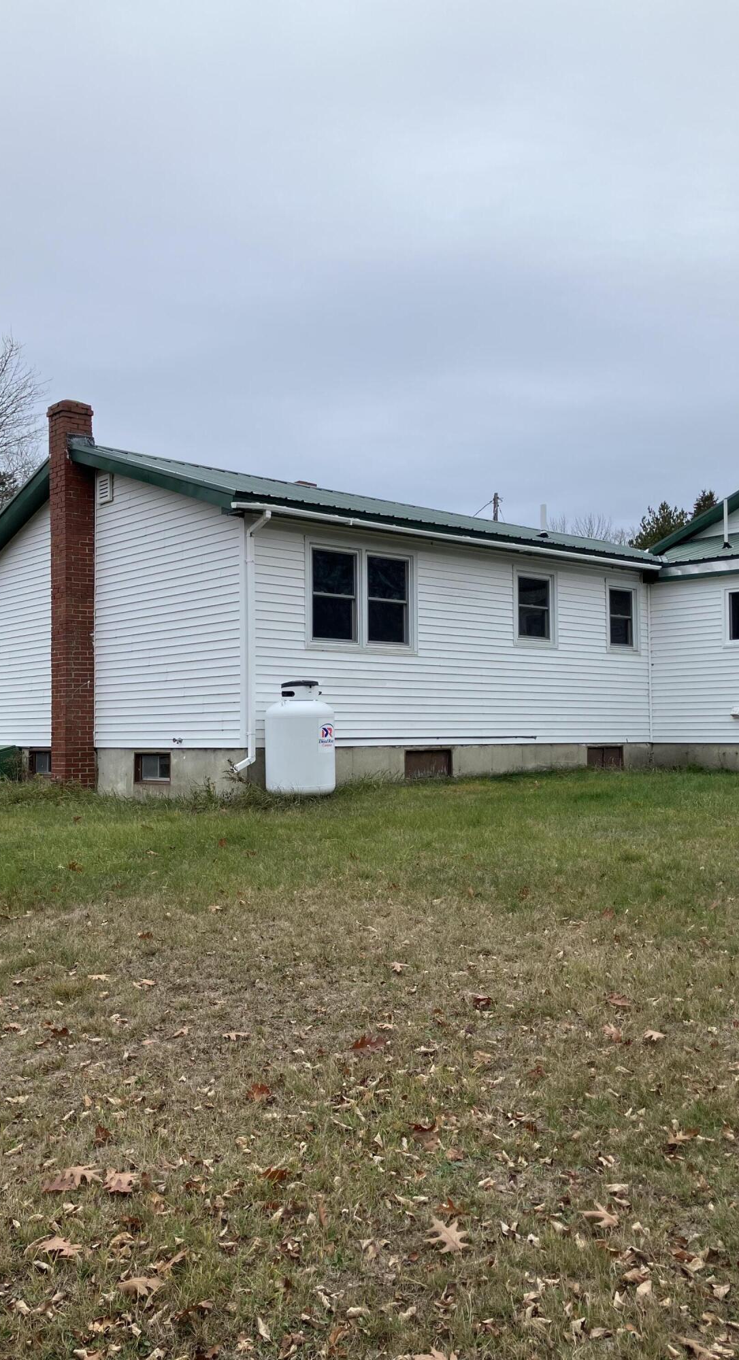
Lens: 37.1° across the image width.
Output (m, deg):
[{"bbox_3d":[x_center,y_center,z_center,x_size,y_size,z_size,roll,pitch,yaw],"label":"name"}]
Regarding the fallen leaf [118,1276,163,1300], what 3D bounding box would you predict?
[{"bbox_3d":[-0.545,1.451,2.627,0.120,0.045,0.085,0,1,0],"label":"fallen leaf"}]

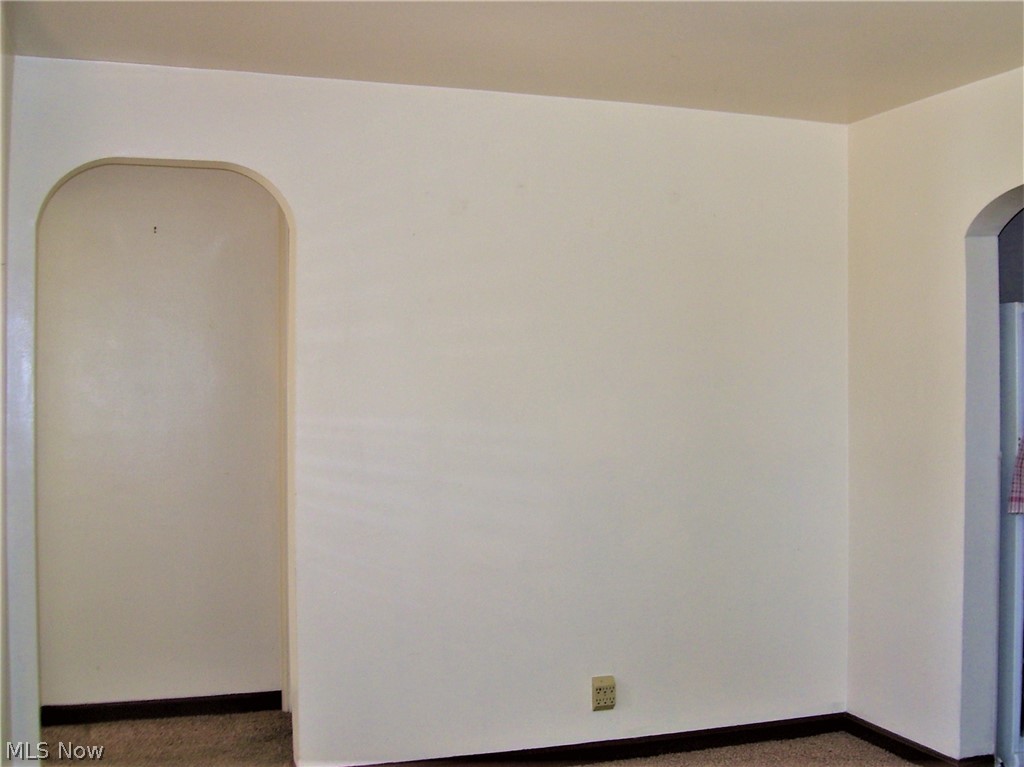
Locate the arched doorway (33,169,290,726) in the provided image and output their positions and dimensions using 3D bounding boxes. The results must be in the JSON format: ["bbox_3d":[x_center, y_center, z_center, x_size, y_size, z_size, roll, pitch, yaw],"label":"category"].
[{"bbox_3d":[-1.095,0.341,3.426,0.775,2.094,0.140,0,1,-19],"label":"arched doorway"}]

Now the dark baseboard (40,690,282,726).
[{"bbox_3d":[-1.423,1.331,4.354,0.940,0.086,0.020,0,1,-19],"label":"dark baseboard"}]

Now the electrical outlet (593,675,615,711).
[{"bbox_3d":[0.333,1.119,3.844,0.075,0.119,0.032,0,1,-19],"label":"electrical outlet"}]

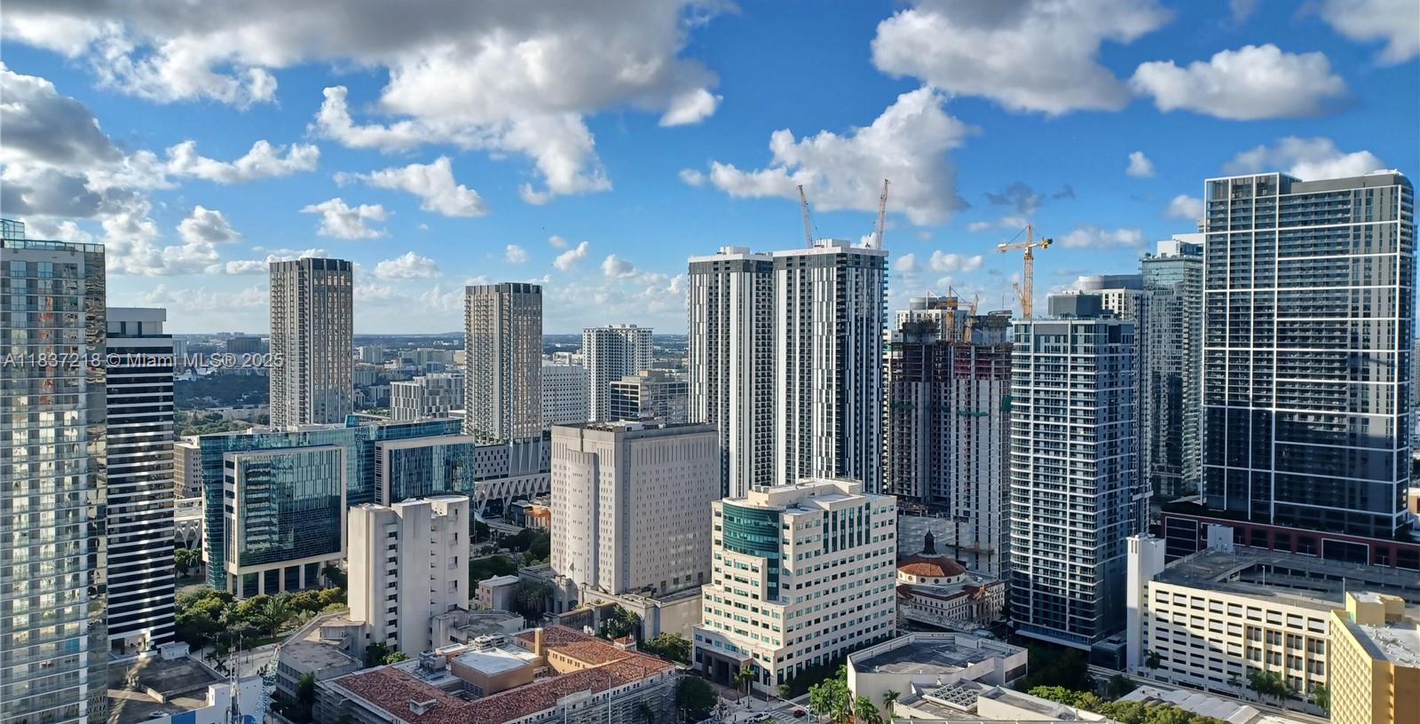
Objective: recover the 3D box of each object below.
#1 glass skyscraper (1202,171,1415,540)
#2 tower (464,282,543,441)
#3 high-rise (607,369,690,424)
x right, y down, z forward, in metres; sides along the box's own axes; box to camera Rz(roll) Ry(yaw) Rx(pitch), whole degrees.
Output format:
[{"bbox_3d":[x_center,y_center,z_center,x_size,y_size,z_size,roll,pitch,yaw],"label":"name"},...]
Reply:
[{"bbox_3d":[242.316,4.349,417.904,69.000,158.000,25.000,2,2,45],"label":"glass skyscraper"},{"bbox_3d":[-139.950,-1.330,691.990,57.000,102.000,24.000,2,2,45],"label":"tower"},{"bbox_3d":[-44.899,48.949,795.117,37.000,86.000,57.000,2,2,45],"label":"high-rise"}]

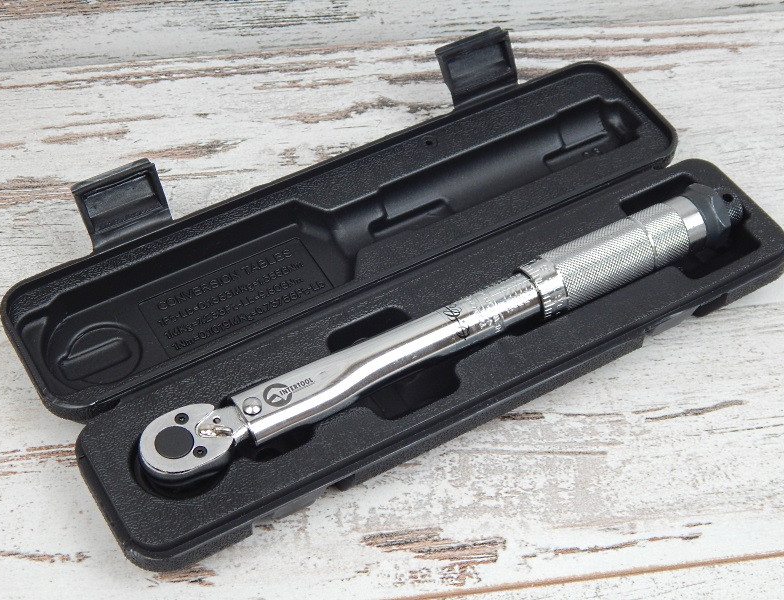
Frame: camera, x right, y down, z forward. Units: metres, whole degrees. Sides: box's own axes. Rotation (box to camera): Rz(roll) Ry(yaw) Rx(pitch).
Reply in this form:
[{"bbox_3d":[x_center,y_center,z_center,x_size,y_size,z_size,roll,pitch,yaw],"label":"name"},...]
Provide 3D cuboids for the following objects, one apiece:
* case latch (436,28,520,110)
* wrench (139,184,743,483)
[{"bbox_3d":[0.040,-0.110,0.666,0.035,0.031,0.009,-24,27,-17],"label":"case latch"},{"bbox_3d":[0.029,0.012,0.585,0.280,0.030,0.028,-24,55,-17],"label":"wrench"}]

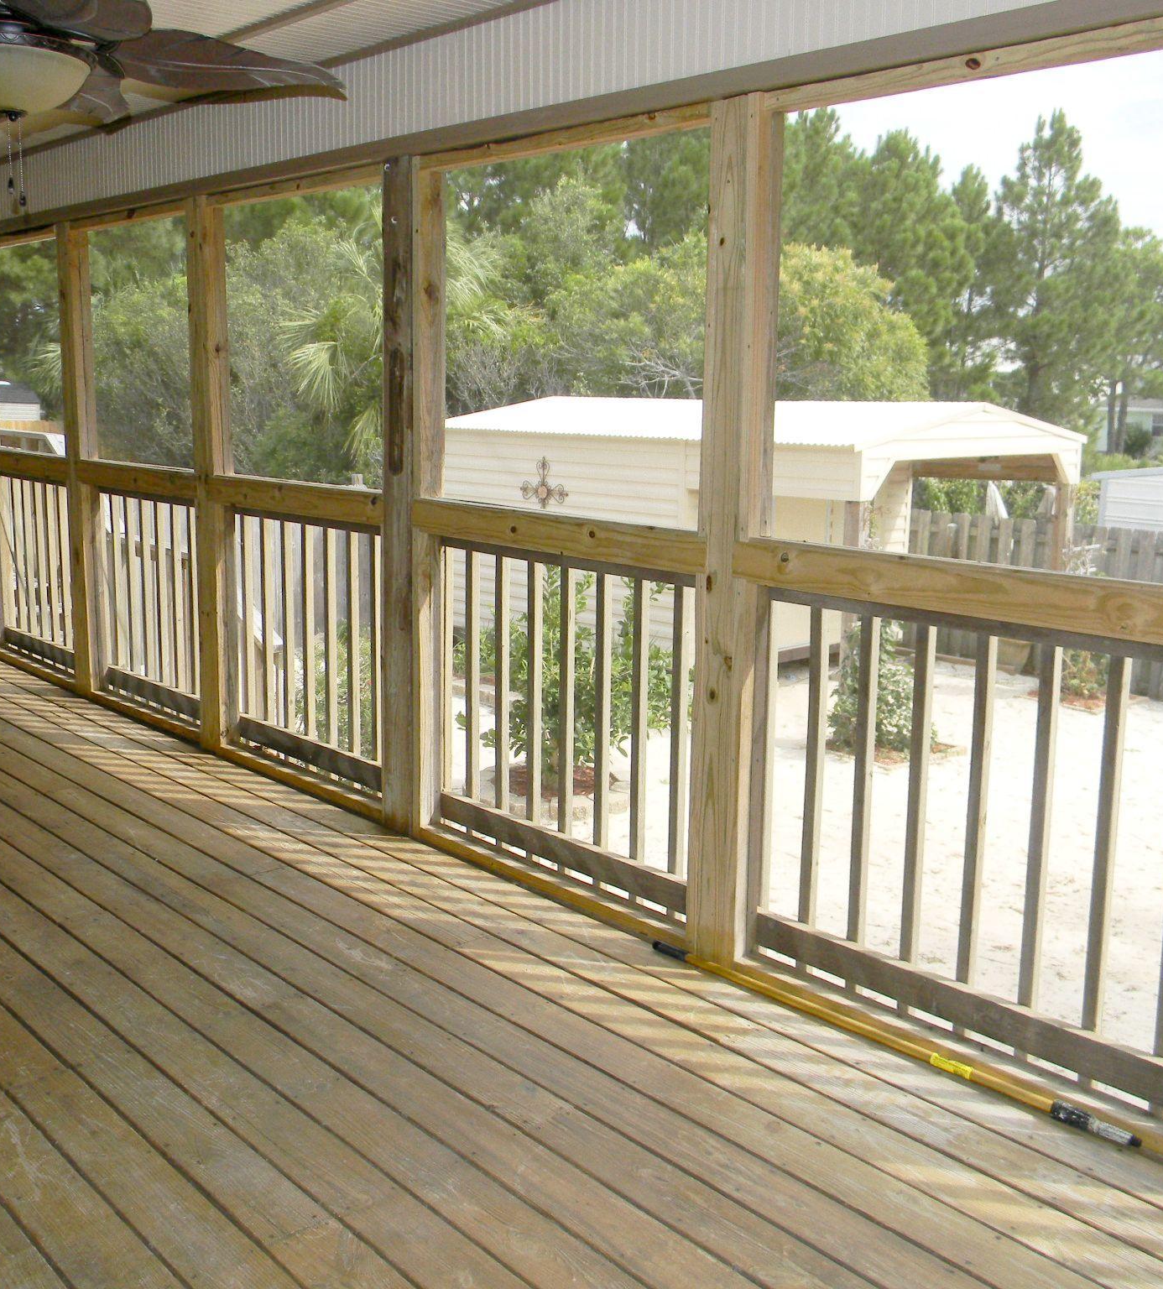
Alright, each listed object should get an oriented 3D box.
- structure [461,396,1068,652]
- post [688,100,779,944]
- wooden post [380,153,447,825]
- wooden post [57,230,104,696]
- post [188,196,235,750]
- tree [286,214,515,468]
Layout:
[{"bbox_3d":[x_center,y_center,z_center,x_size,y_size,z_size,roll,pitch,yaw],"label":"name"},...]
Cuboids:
[{"bbox_3d":[1.558,-1.446,14.445,3.560,2.190,5.870,-8,13,-41],"label":"structure"},{"bbox_3d":[0.361,-0.233,3.378,0.110,2.090,0.130,-8,13,-41],"label":"post"},{"bbox_3d":[-0.527,-0.430,4.345,0.130,2.090,0.160,-8,13,-41],"label":"wooden post"},{"bbox_3d":[-2.252,-0.810,6.260,0.110,2.090,0.120,-8,13,-41],"label":"wooden post"},{"bbox_3d":[-1.417,-0.626,5.330,0.110,2.090,0.120,-8,13,-41],"label":"post"},{"bbox_3d":[-2.355,-3.450,18.127,3.200,4.150,3.200,1,10,0],"label":"tree"}]

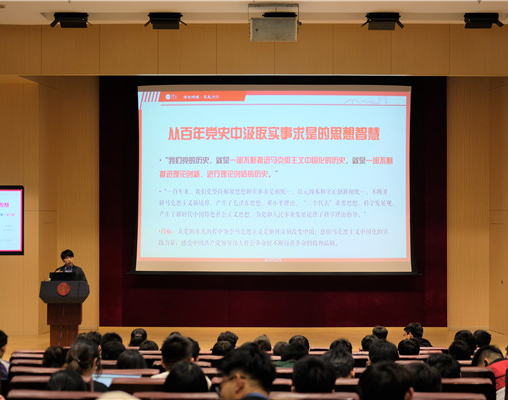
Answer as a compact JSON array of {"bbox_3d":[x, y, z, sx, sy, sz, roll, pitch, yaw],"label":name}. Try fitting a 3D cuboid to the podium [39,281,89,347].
[{"bbox_3d":[-3.150,1.910,14.600,0.820,1.150,0.550,0,0,-7],"label":"podium"}]

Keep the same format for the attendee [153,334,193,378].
[{"bbox_3d":[-0.520,1.550,6.250,0.480,1.260,0.750,0,0,0],"label":"attendee"}]

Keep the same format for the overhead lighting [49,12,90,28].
[{"bbox_3d":[-2.970,-2.880,14.200,0.630,0.260,0.360,0,0,6],"label":"overhead lighting"}]

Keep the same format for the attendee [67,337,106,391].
[{"bbox_3d":[-1.170,1.570,6.220,0.480,1.220,0.750,0,0,6],"label":"attendee"}]

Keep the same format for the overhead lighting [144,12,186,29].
[{"bbox_3d":[-1.420,-2.870,14.200,0.650,0.270,0.360,0,0,0],"label":"overhead lighting"}]

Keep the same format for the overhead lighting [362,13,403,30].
[{"bbox_3d":[2.060,-2.870,14.200,0.640,0.280,0.360,0,0,0],"label":"overhead lighting"}]

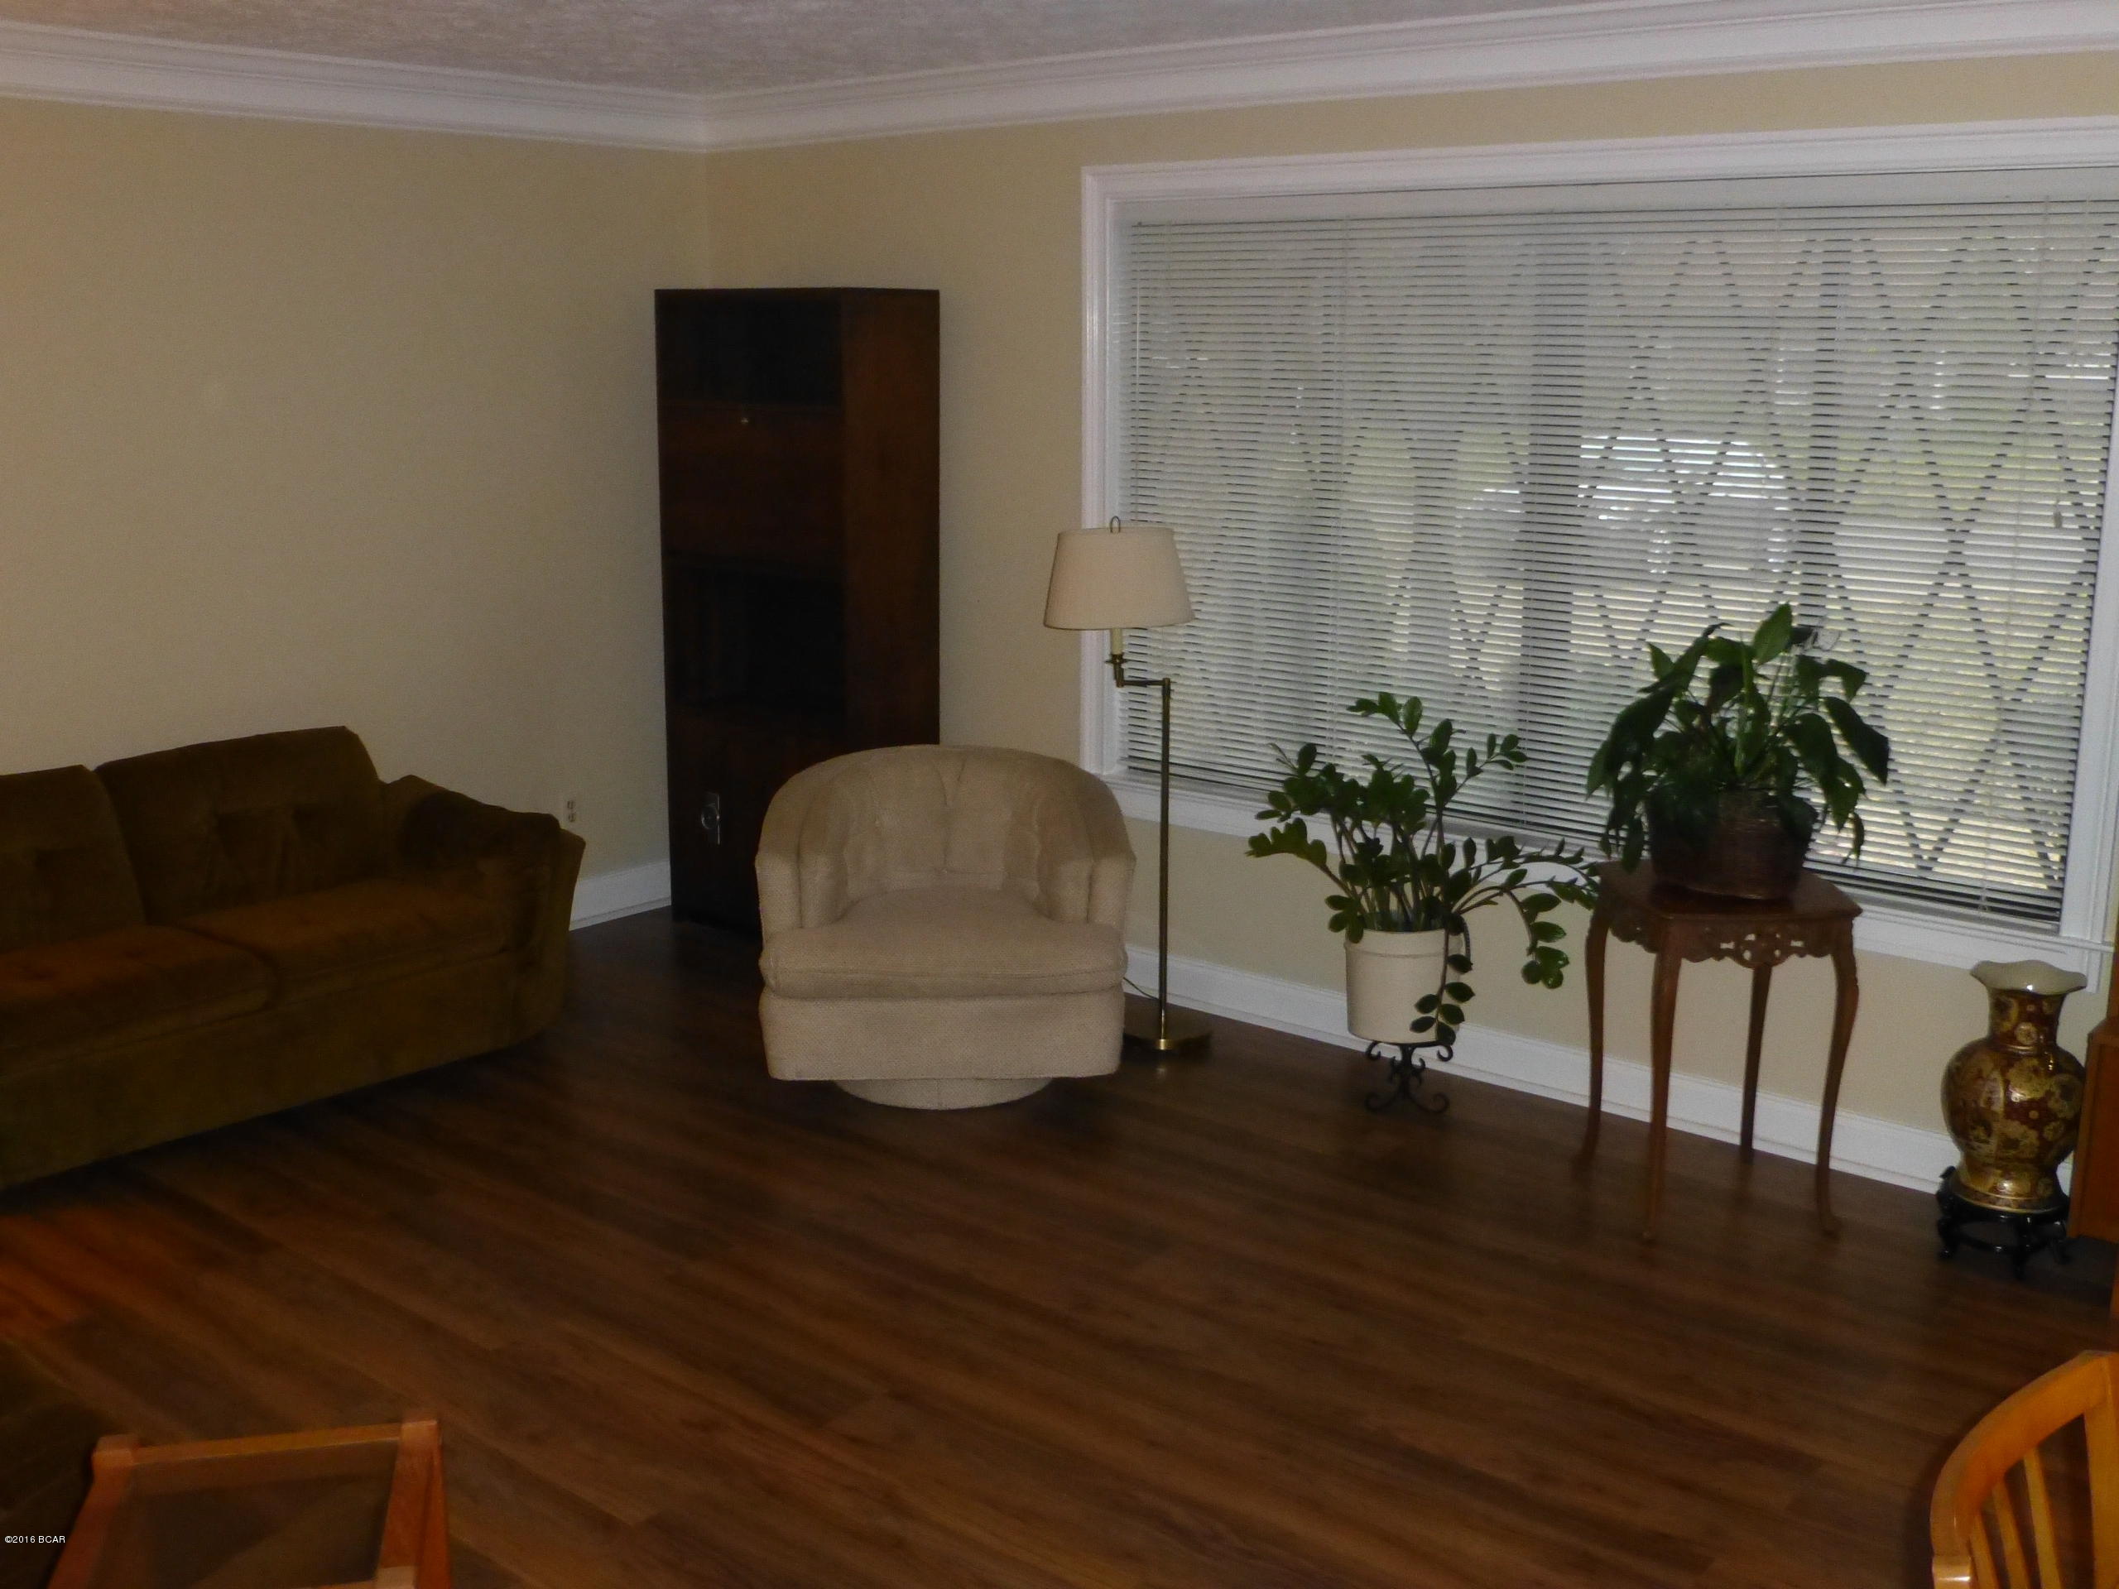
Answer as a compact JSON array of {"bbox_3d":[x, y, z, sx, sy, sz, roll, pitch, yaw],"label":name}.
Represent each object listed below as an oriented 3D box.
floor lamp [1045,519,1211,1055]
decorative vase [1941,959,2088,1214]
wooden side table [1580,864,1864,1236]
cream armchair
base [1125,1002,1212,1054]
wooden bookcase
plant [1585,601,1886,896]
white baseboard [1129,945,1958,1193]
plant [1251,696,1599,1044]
[{"bbox_3d":[0.179,-0.027,5.184,0.427,1.314,0.360,1,13,3],"label":"floor lamp"},{"bbox_3d":[1.845,0.557,4.019,0.257,0.450,0.257,6,14,25],"label":"decorative vase"},{"bbox_3d":[1.331,0.514,4.252,0.396,0.684,0.396,-1,13,-6],"label":"wooden side table"},{"bbox_3d":[-0.287,0.306,5.036,0.850,0.731,0.747,-1,13,-3],"label":"cream armchair"},{"bbox_3d":[0.265,0.602,5.325,0.254,0.026,0.254,1,13,3],"label":"base"},{"bbox_3d":[-0.760,-0.494,5.986,0.743,1.861,0.342,10,17,38],"label":"wooden bookcase"},{"bbox_3d":[1.342,-0.098,4.123,0.569,0.565,0.522,4,14,18],"label":"plant"},{"bbox_3d":[1.004,0.620,5.004,2.430,0.139,0.025,10,17,38],"label":"white baseboard"},{"bbox_3d":[0.814,0.164,4.722,0.779,0.774,0.648,2,13,10],"label":"plant"}]

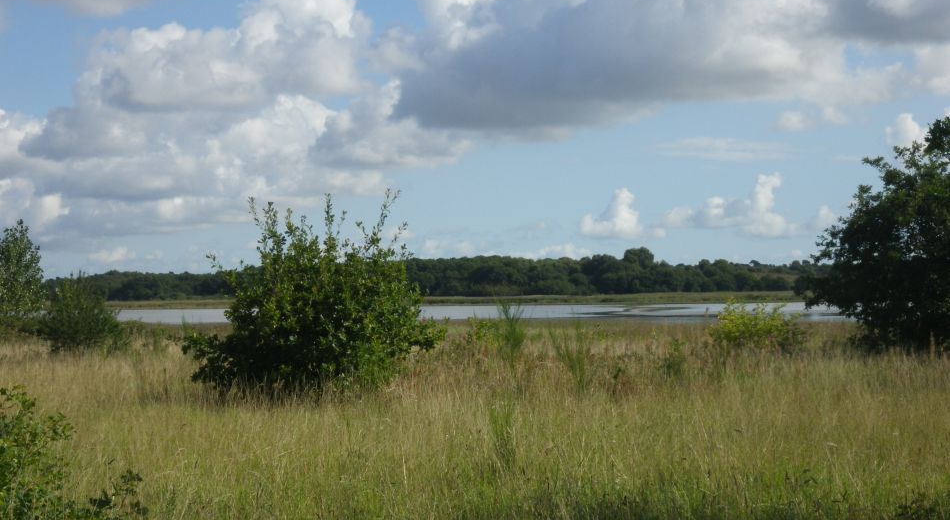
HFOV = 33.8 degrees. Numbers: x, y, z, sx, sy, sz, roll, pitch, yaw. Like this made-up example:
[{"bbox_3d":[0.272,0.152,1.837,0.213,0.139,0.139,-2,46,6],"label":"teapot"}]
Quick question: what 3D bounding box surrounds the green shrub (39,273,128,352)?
[{"bbox_3d":[-8.295,1.162,33.000,1.860,1.754,1.674,0,-1,0],"label":"green shrub"}]

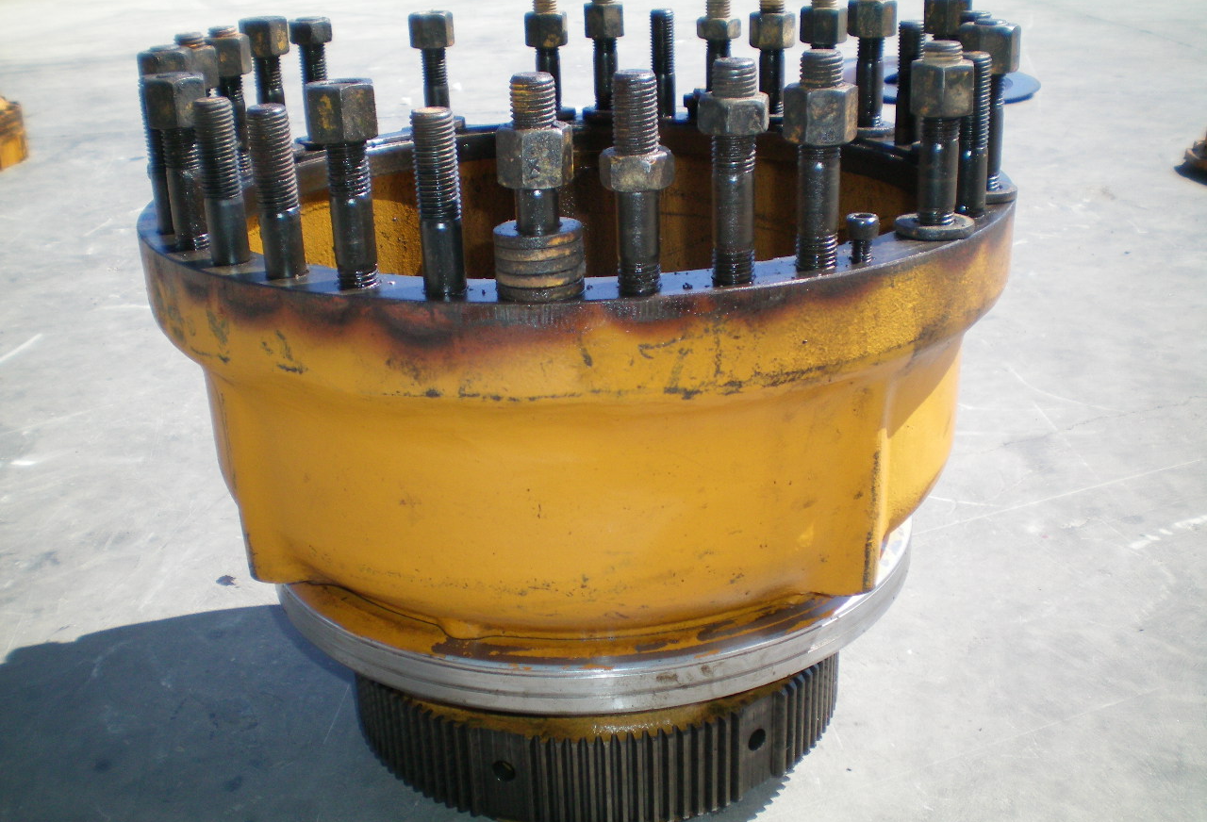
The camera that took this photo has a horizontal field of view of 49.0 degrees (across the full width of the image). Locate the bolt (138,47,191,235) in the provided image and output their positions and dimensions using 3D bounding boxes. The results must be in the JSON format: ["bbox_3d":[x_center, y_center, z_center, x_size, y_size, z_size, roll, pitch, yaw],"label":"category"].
[{"bbox_3d":[-0.319,-0.196,0.961,0.042,0.128,0.042,-9,22,-16],"label":"bolt"}]

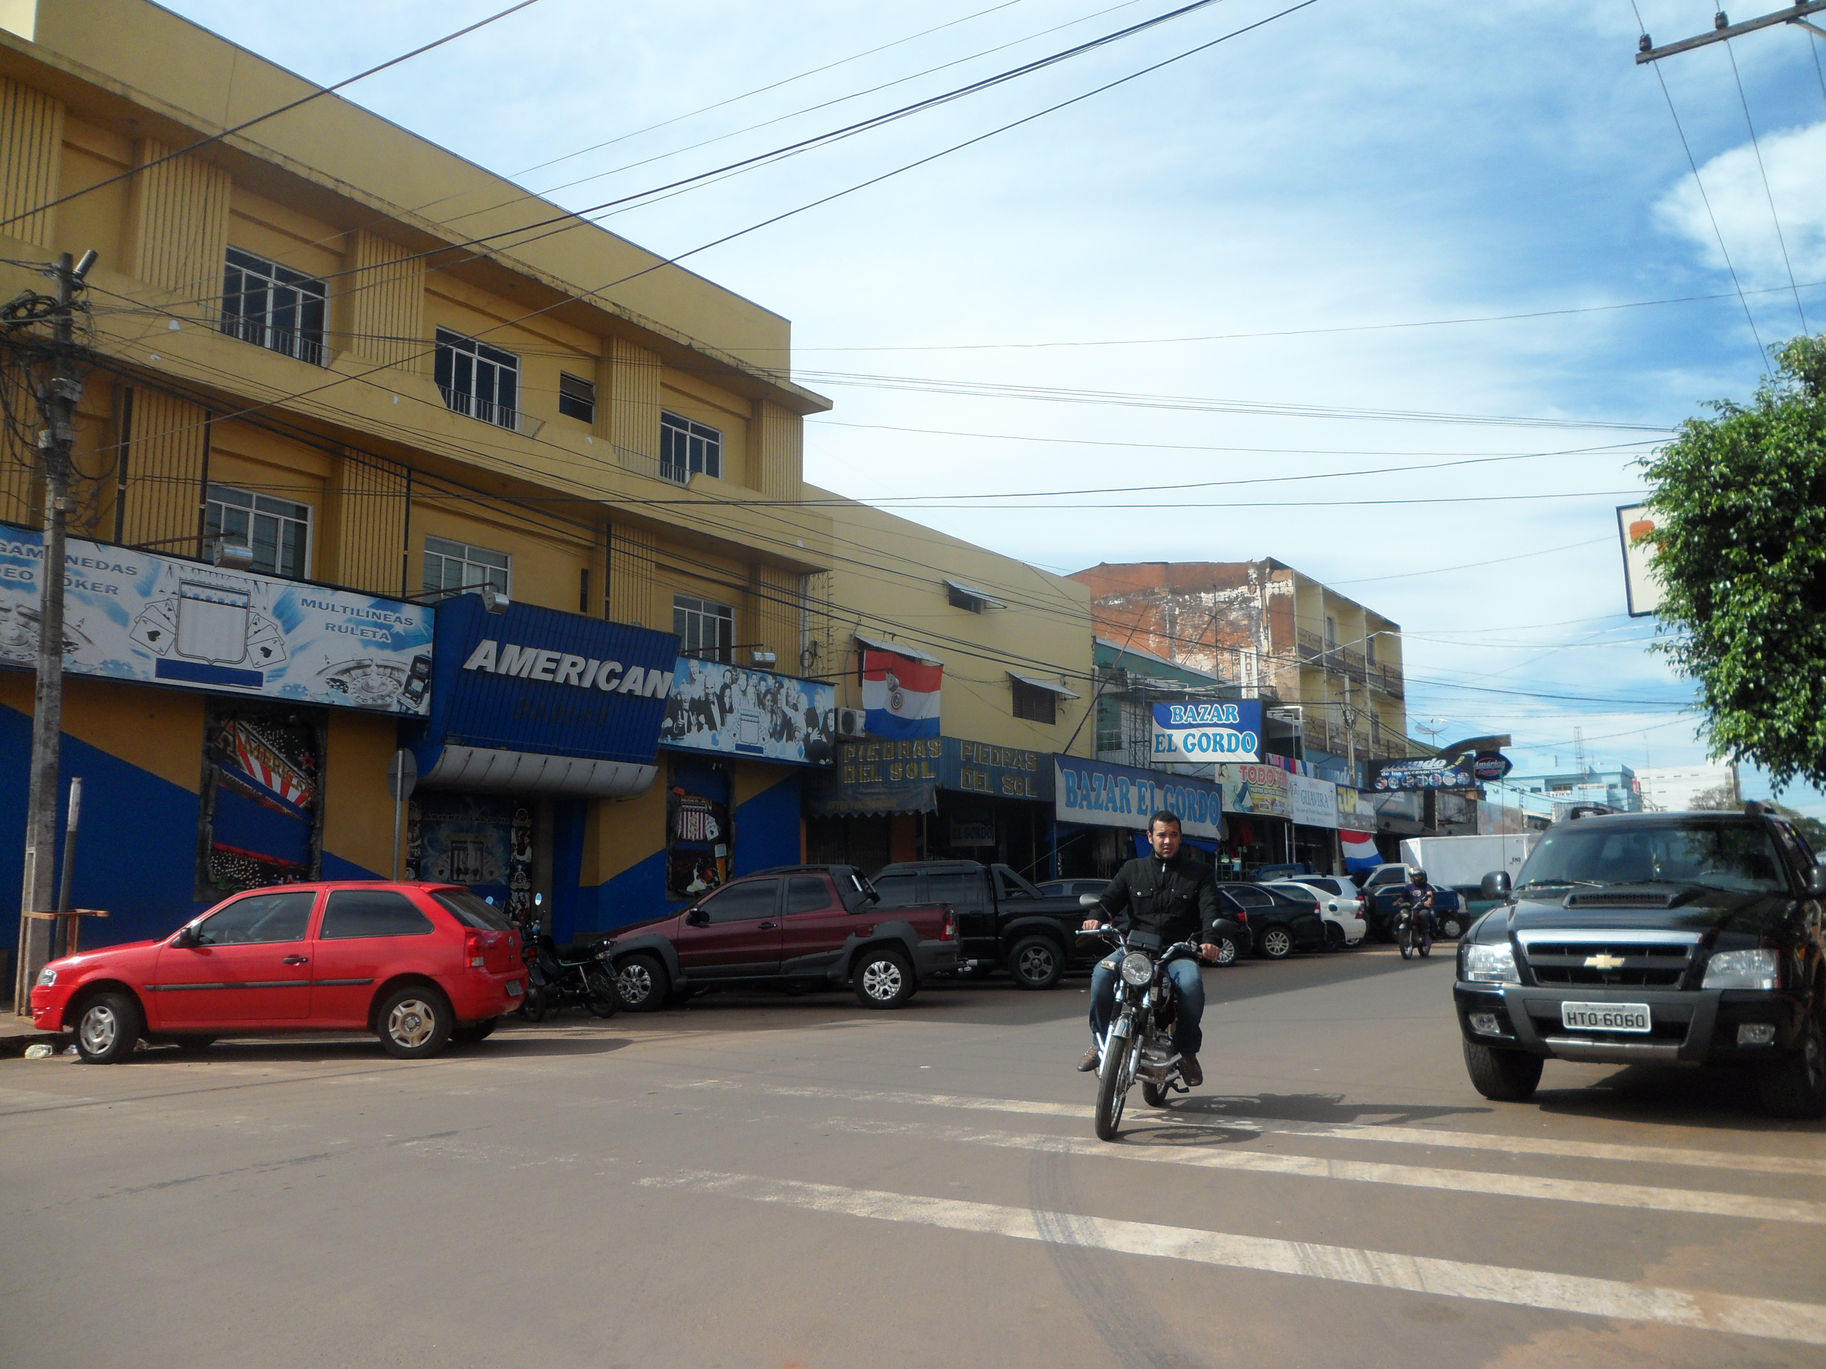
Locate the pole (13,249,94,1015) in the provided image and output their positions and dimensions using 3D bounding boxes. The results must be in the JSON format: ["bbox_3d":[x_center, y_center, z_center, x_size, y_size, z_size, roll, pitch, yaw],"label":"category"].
[{"bbox_3d":[-8.369,-0.640,13.843,0.380,7.561,0.400,-7,-11,35],"label":"pole"}]

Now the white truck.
[{"bbox_3d":[15.081,5.815,40.840,5.076,2.726,1.950,-1,-9,2],"label":"white truck"}]

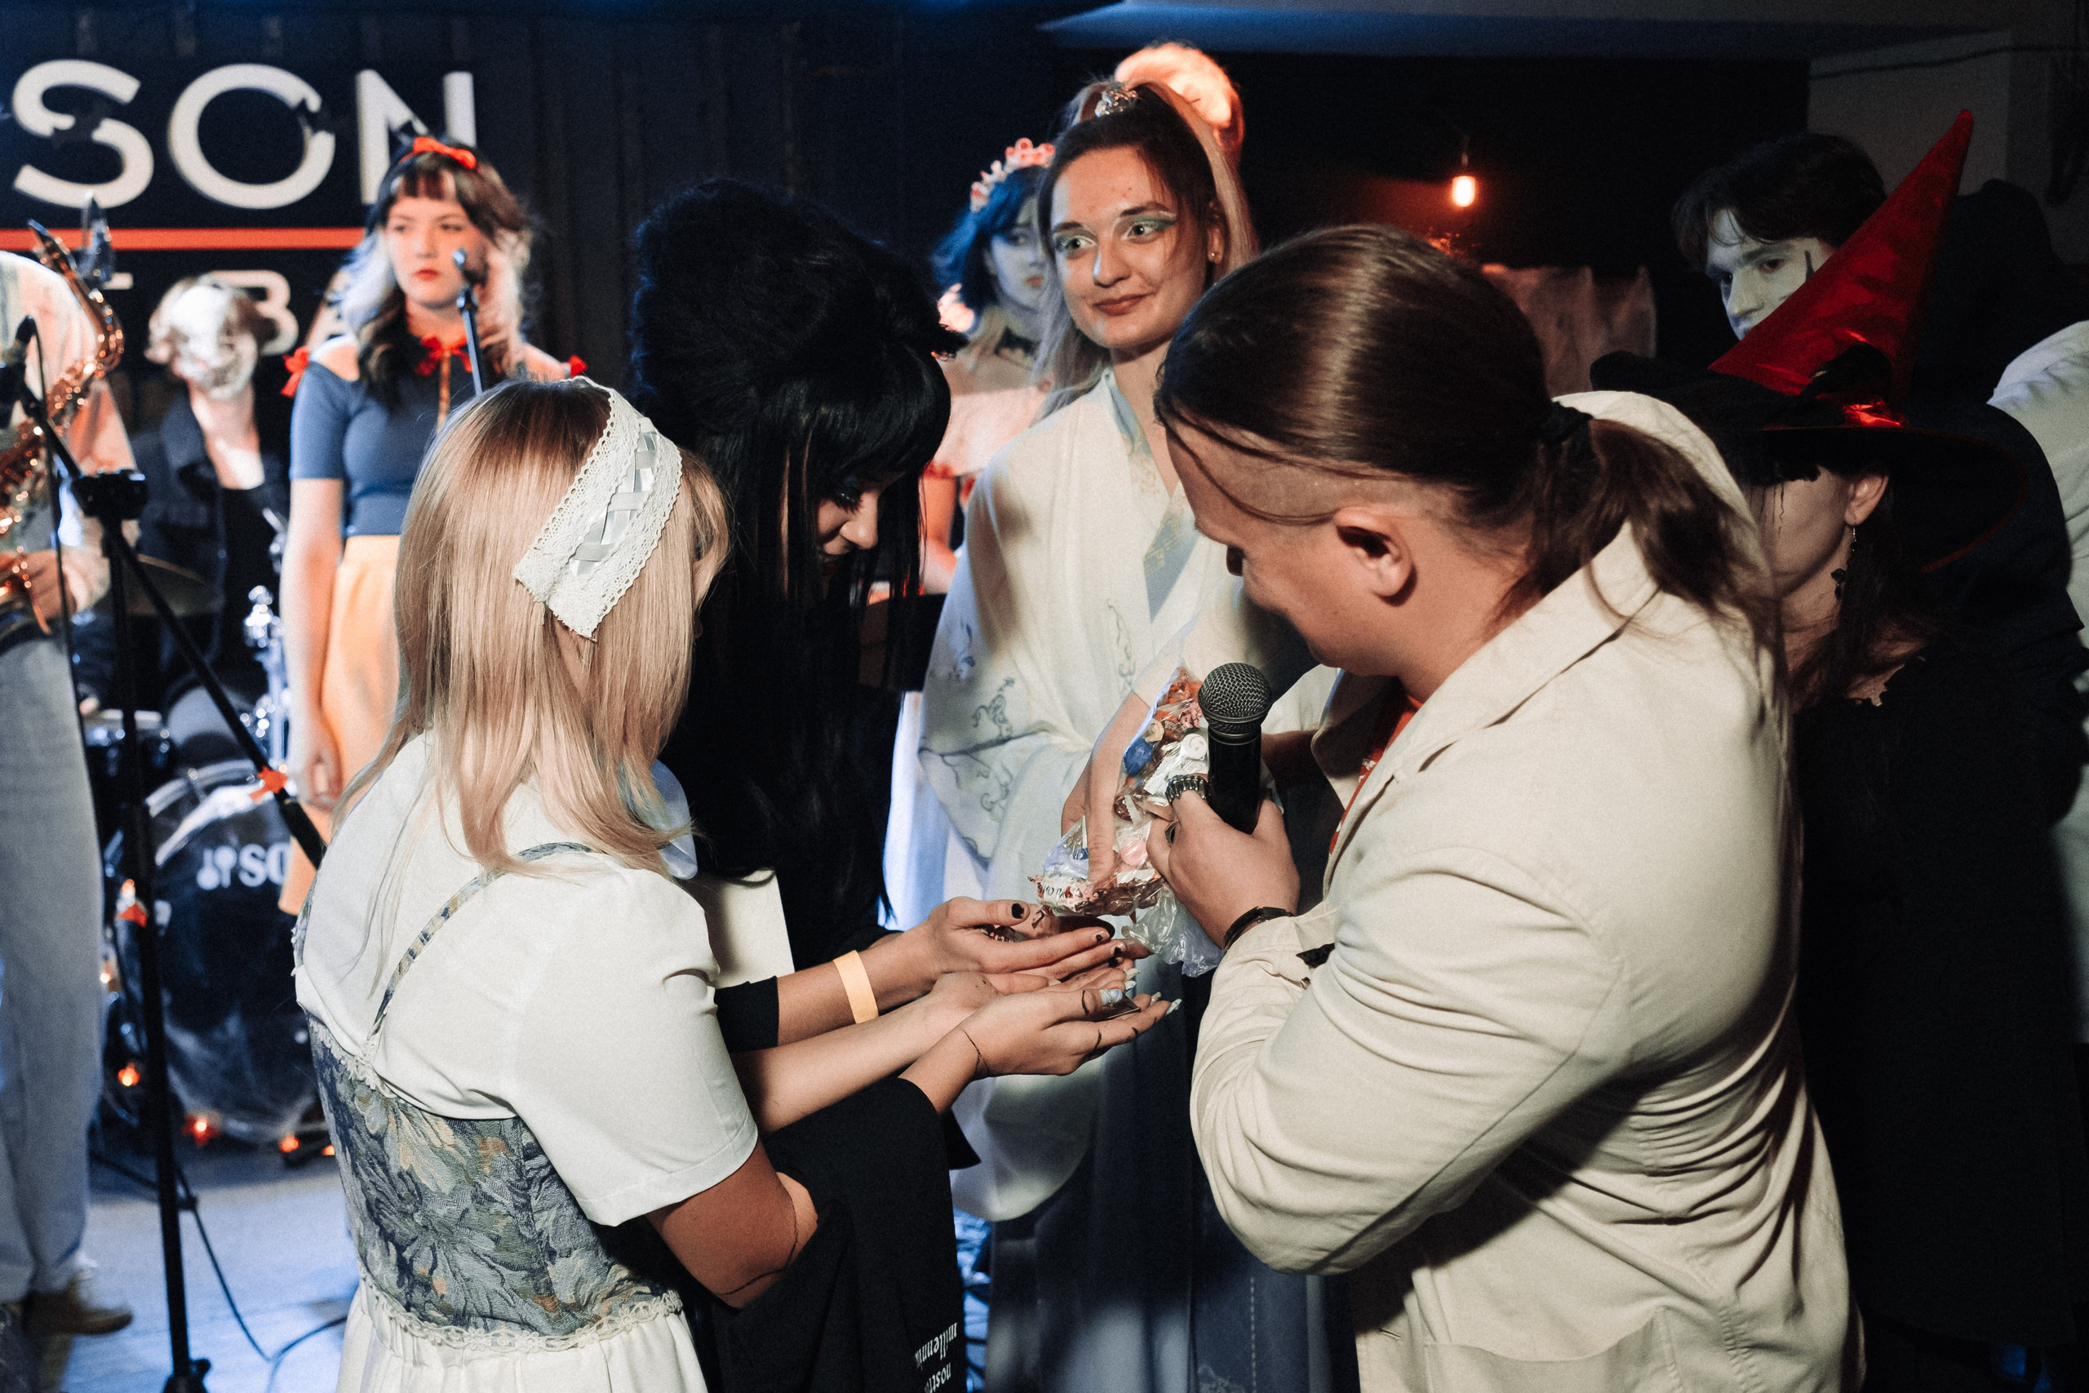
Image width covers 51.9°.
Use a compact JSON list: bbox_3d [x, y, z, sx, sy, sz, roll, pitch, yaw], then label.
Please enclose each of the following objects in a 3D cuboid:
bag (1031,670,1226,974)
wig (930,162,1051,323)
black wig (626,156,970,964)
[{"bbox_3d":[0.070,0.091,1.570,0.160,0.220,0.130,1,9,9],"label":"bag"},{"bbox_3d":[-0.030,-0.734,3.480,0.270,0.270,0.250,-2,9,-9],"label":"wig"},{"bbox_3d":[-0.197,-0.104,1.700,0.280,0.600,0.250,7,12,38],"label":"black wig"}]

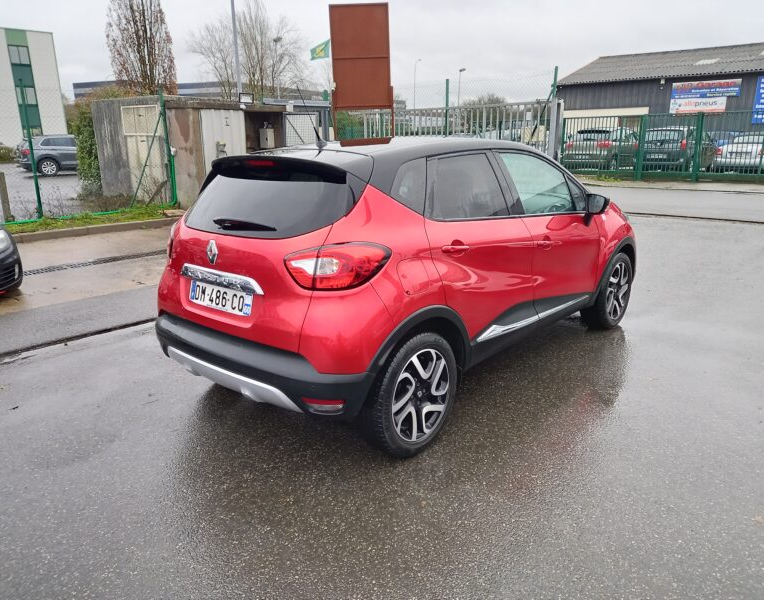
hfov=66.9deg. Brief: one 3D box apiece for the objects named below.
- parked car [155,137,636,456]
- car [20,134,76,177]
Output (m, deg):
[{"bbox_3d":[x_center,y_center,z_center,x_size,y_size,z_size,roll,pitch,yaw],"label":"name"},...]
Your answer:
[{"bbox_3d":[0.483,-0.389,4.294,1.820,1.566,4.120,10,19,41],"label":"parked car"},{"bbox_3d":[-12.468,-6.021,24.040,4.480,1.650,1.850,-10,15,-30],"label":"car"}]

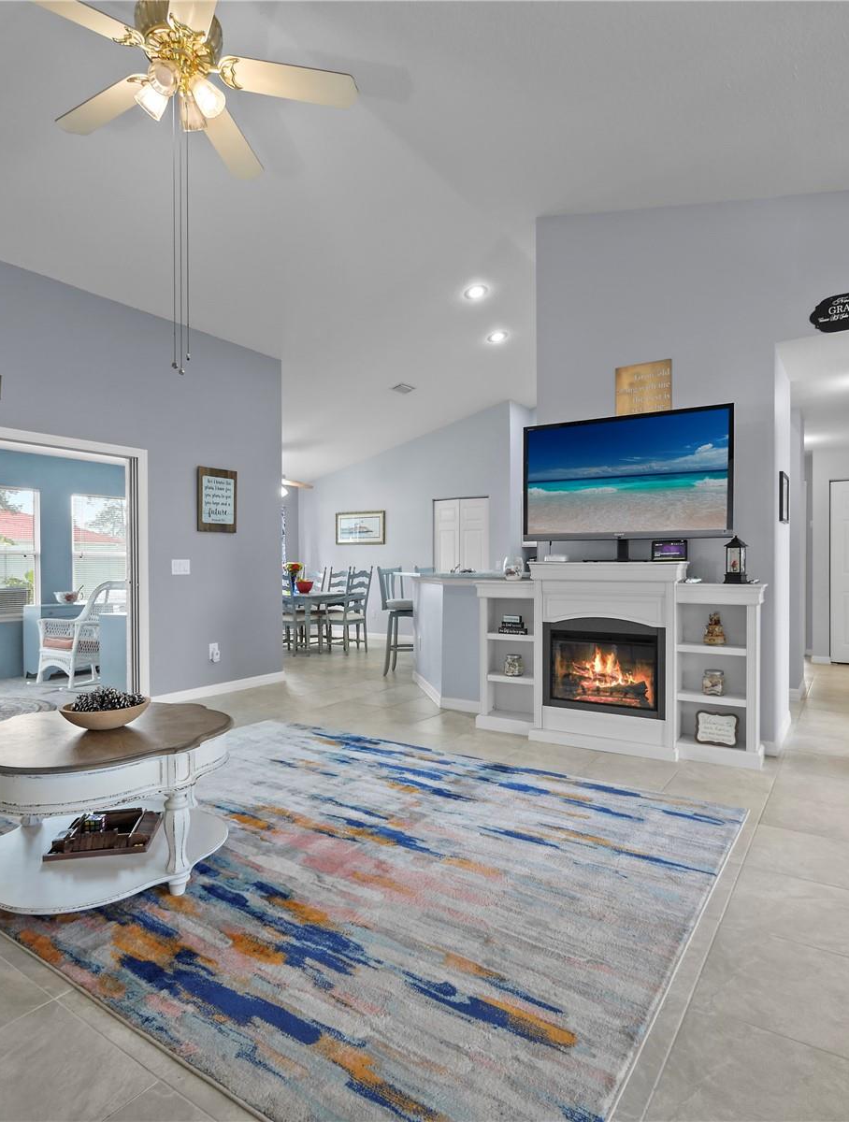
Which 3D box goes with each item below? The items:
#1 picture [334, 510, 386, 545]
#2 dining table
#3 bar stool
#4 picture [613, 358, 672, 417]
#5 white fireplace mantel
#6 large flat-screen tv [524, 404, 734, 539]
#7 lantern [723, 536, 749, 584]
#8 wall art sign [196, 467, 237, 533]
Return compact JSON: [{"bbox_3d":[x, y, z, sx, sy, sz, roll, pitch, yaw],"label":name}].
[{"bbox_3d":[-0.972,-0.496,9.230,0.960,0.510,0.030,0,0,34],"label":"picture"},{"bbox_3d":[-1.735,0.804,8.211,1.500,0.740,0.980,0,0,36],"label":"dining table"},{"bbox_3d":[-0.160,0.610,6.280,0.500,1.100,0.450,0,0,32],"label":"bar stool"},{"bbox_3d":[1.452,-1.111,4.033,0.363,0.410,0.030,0,0,33],"label":"picture"},{"bbox_3d":[1.155,0.582,3.809,1.753,1.155,0.400,0,0,31],"label":"white fireplace mantel"},{"bbox_3d":[1.224,-0.512,3.771,1.257,0.760,0.070,0,0,30],"label":"large flat-screen tv"},{"bbox_3d":[1.804,-0.003,3.500,0.095,0.275,0.115,0,0,-41],"label":"lantern"},{"bbox_3d":[-1.812,-0.525,5.278,0.025,0.550,0.400,0,0,36],"label":"wall art sign"}]

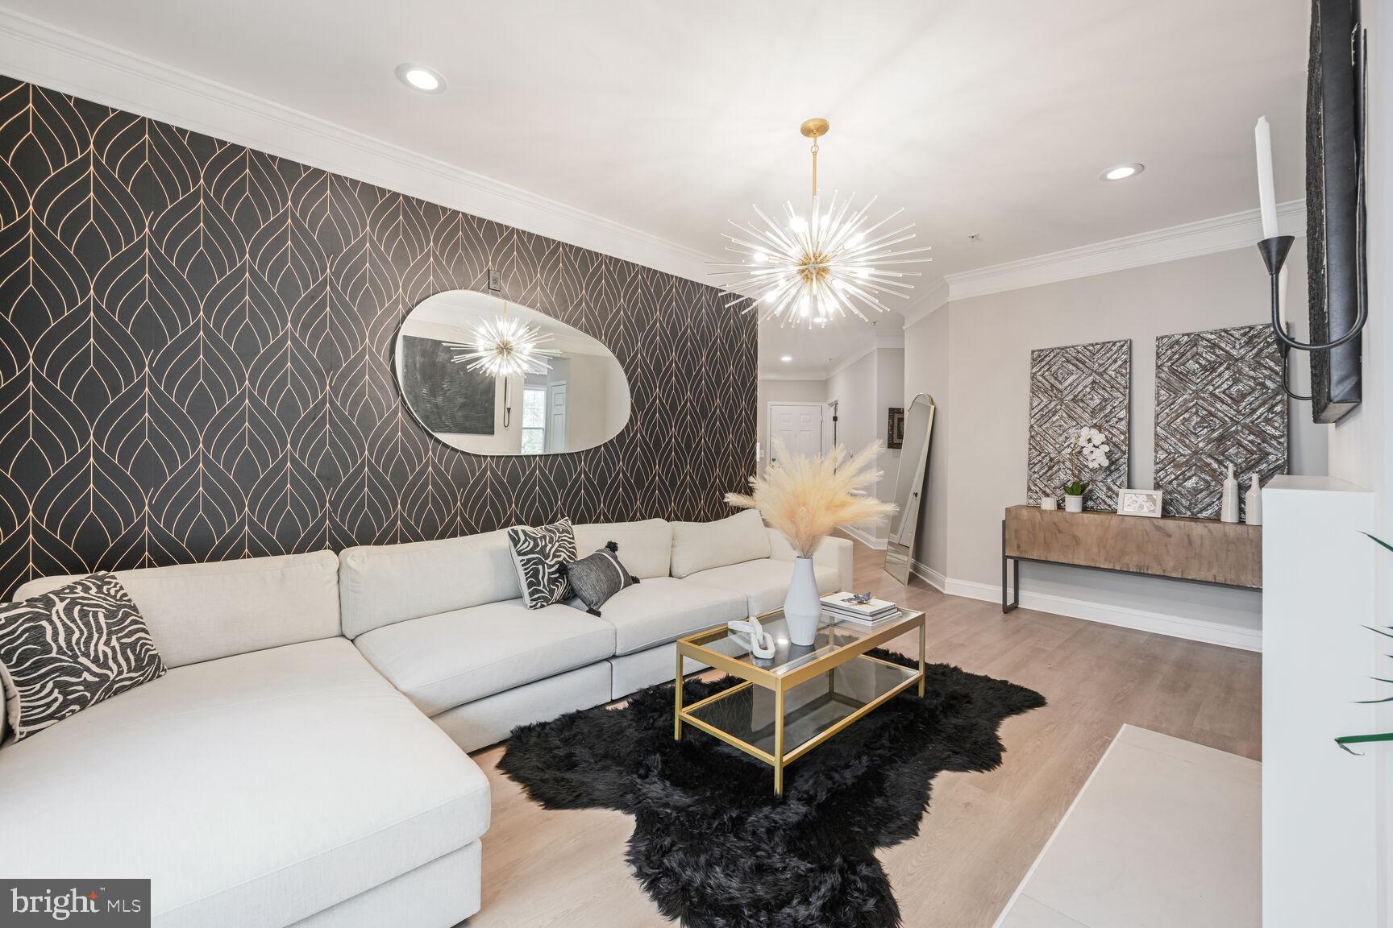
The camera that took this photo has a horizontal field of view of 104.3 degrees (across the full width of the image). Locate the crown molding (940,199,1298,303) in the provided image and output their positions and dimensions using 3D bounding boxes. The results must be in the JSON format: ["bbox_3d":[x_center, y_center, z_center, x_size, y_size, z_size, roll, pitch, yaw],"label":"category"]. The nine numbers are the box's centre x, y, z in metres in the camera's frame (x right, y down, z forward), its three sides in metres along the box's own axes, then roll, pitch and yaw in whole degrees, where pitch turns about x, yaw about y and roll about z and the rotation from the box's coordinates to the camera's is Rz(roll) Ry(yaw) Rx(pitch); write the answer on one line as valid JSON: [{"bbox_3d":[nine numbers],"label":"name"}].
[{"bbox_3d":[2.914,-1.486,3.913,0.155,0.175,2.160,-1,2,-45],"label":"crown molding"}]

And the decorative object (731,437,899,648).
[{"bbox_3d":[0.490,0.343,2.380,0.710,0.870,0.660,0,1,0],"label":"decorative object"}]

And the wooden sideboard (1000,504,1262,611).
[{"bbox_3d":[3.033,0.766,3.714,0.280,0.810,1.630,-1,2,-45],"label":"wooden sideboard"}]

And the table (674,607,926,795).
[{"bbox_3d":[0.547,0.989,2.586,1.211,0.440,0.559,-1,2,-44],"label":"table"}]

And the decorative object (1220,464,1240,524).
[{"bbox_3d":[3.308,0.182,3.349,0.085,0.385,0.085,-1,2,-45],"label":"decorative object"}]

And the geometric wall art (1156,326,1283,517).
[{"bbox_3d":[3.358,-0.247,3.490,0.035,1.220,0.610,3,-1,-45],"label":"geometric wall art"}]

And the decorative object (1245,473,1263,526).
[{"bbox_3d":[3.385,0.210,3.272,0.085,0.335,0.085,-1,2,-45],"label":"decorative object"}]

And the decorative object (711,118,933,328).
[{"bbox_3d":[0.538,-1.084,2.458,1.000,0.890,1.000,0,1,0],"label":"decorative object"}]

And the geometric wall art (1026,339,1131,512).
[{"bbox_3d":[2.833,-0.264,4.023,0.035,1.220,0.610,3,-1,-45],"label":"geometric wall art"}]

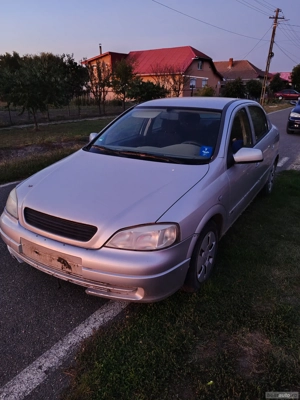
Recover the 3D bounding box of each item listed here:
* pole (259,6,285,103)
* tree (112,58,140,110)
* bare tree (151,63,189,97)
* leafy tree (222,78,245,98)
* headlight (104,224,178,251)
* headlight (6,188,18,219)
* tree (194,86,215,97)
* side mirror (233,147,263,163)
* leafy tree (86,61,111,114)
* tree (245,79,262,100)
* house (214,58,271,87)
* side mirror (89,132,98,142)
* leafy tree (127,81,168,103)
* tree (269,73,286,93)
[{"bbox_3d":[11.981,-13.953,31.153,1.400,8.943,0.400,13,22,28],"label":"pole"},{"bbox_3d":[-1.766,-8.143,22.318,2.000,3.650,2.000,0,19,0],"label":"tree"},{"bbox_3d":[2.019,-12.108,32.306,3.935,3.906,3.738,2,20,3],"label":"bare tree"},{"bbox_3d":[10.062,-12.967,37.460,2.600,2.900,2.600,11,22,29],"label":"leafy tree"},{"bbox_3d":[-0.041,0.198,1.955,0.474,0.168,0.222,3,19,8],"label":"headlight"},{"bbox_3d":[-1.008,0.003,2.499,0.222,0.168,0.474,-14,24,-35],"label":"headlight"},{"bbox_3d":[5.495,-10.410,31.504,1.950,1.950,1.900,11,22,29],"label":"tree"},{"bbox_3d":[0.846,-0.384,2.736,0.210,0.135,0.110,13,24,29],"label":"side mirror"},{"bbox_3d":[-2.991,-6.491,18.122,1.626,2.951,1.545,-3,20,-8],"label":"leafy tree"},{"bbox_3d":[12.202,-12.934,36.783,2.122,2.591,2.016,7,21,16],"label":"tree"},{"bbox_3d":[14.838,-21.487,56.481,12.500,6.500,8.500,15,24,36],"label":"house"},{"bbox_3d":[-0.646,-0.737,3.580,0.210,0.135,0.110,13,24,29],"label":"side mirror"},{"bbox_3d":[-0.240,-10.326,29.939,4.030,2.132,3.829,0,20,-1],"label":"leafy tree"},{"bbox_3d":[20.945,-18.823,51.254,2.957,3.932,2.809,8,21,19],"label":"tree"}]

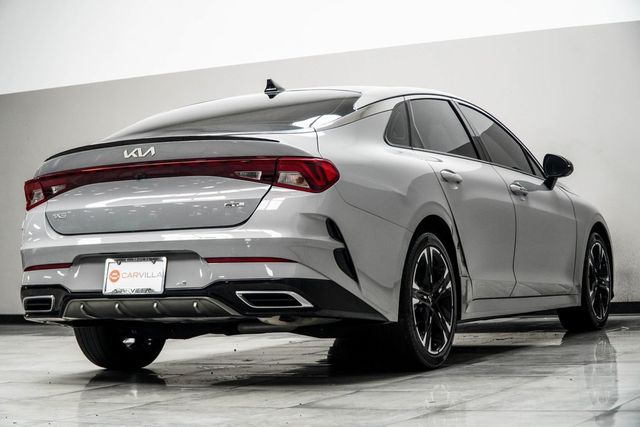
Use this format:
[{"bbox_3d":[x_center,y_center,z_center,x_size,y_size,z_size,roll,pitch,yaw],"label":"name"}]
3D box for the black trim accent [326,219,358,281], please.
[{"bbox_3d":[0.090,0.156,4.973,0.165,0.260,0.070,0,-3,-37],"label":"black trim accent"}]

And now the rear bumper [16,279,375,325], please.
[{"bbox_3d":[-0.643,0.389,5.315,1.790,0.210,0.540,-3,-3,28],"label":"rear bumper"}]

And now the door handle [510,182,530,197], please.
[{"bbox_3d":[1.100,-0.129,6.748,0.050,0.050,0.240,-3,-8,28],"label":"door handle"}]

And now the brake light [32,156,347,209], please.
[{"bbox_3d":[-0.700,-0.135,5.260,1.650,0.180,0.250,-3,-3,28],"label":"brake light"}]

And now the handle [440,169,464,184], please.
[{"bbox_3d":[0.636,-0.176,5.869,0.050,0.050,0.240,-3,-8,28],"label":"handle"}]

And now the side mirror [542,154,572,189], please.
[{"bbox_3d":[1.404,-0.247,7.224,0.195,0.215,0.140,-3,-3,28],"label":"side mirror"}]

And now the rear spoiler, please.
[{"bbox_3d":[-0.727,-0.278,5.221,1.240,0.055,0.140,-3,-3,28],"label":"rear spoiler"}]

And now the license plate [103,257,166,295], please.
[{"bbox_3d":[-0.768,0.261,5.090,0.312,0.160,0.020,-3,-11,28],"label":"license plate"}]

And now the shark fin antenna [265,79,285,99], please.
[{"bbox_3d":[-0.218,-0.632,6.227,0.065,0.080,0.160,-3,5,28],"label":"shark fin antenna"}]

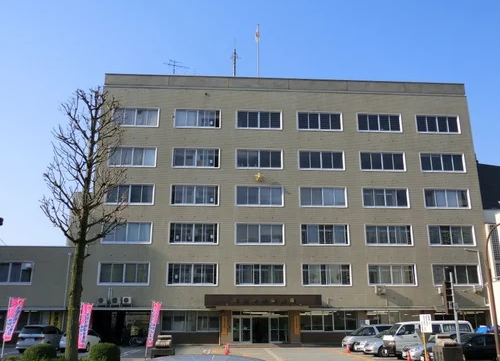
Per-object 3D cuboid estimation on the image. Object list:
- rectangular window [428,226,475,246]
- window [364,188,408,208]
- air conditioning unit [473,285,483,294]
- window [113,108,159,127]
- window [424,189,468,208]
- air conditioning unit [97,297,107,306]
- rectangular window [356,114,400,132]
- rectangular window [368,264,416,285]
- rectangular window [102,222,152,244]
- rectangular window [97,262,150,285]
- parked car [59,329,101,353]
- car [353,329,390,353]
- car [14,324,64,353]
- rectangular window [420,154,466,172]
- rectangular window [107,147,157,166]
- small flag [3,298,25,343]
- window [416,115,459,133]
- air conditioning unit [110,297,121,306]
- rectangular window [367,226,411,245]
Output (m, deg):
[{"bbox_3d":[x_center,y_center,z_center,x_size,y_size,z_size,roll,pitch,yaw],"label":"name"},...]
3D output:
[{"bbox_3d":[19.712,5.424,47.828,4.680,2.070,0.150,1,-17,-3],"label":"rectangular window"},{"bbox_3d":[13.468,1.756,48.539,4.680,2.060,0.150,1,-17,-3],"label":"window"},{"bbox_3d":[21.321,10.193,45.965,0.800,0.600,0.320,1,-17,-3],"label":"air conditioning unit"},{"bbox_3d":[-11.312,-6.255,48.579,4.540,1.970,0.200,1,-17,-3],"label":"window"},{"bbox_3d":[19.391,1.846,48.150,4.540,1.970,0.200,1,-17,-3],"label":"window"},{"bbox_3d":[-12.232,10.064,40.645,0.820,0.660,0.320,1,-17,-3],"label":"air conditioning unit"},{"bbox_3d":[13.239,-5.852,50.067,4.540,1.970,0.200,1,-17,-3],"label":"rectangular window"},{"bbox_3d":[12.879,8.565,44.507,4.464,1.981,0.200,1,-17,-4],"label":"rectangular window"},{"bbox_3d":[-11.051,4.699,44.075,4.464,1.972,0.200,1,-17,-4],"label":"rectangular window"},{"bbox_3d":[-11.285,8.418,44.159,4.540,1.970,0.200,1,-17,-3],"label":"rectangular window"},{"bbox_3d":[-11.705,11.021,34.021,1.700,1.480,4.250,1,-17,-3],"label":"parked car"},{"bbox_3d":[9.173,10.271,31.262,4.350,1.490,1.690,2,-17,-7],"label":"car"},{"bbox_3d":[-14.948,11.369,35.255,1.790,1.760,4.700,1,-17,-4],"label":"car"},{"bbox_3d":[19.384,-1.749,49.233,4.540,1.970,0.200,1,-17,-3],"label":"rectangular window"},{"bbox_3d":[-10.792,-2.171,45.018,4.431,1.907,0.200,1,-17,-3],"label":"rectangular window"},{"bbox_3d":[-10.184,5.978,21.196,0.600,1.760,0.120,1,-17,-3],"label":"small flag"},{"bbox_3d":[19.694,-5.849,51.237,4.680,2.090,0.150,1,-17,-3],"label":"window"},{"bbox_3d":[-11.450,10.337,41.962,0.810,0.660,0.310,1,-17,-4],"label":"air conditioning unit"},{"bbox_3d":[12.871,5.087,45.548,4.464,1.972,0.200,1,-17,-4],"label":"rectangular window"}]

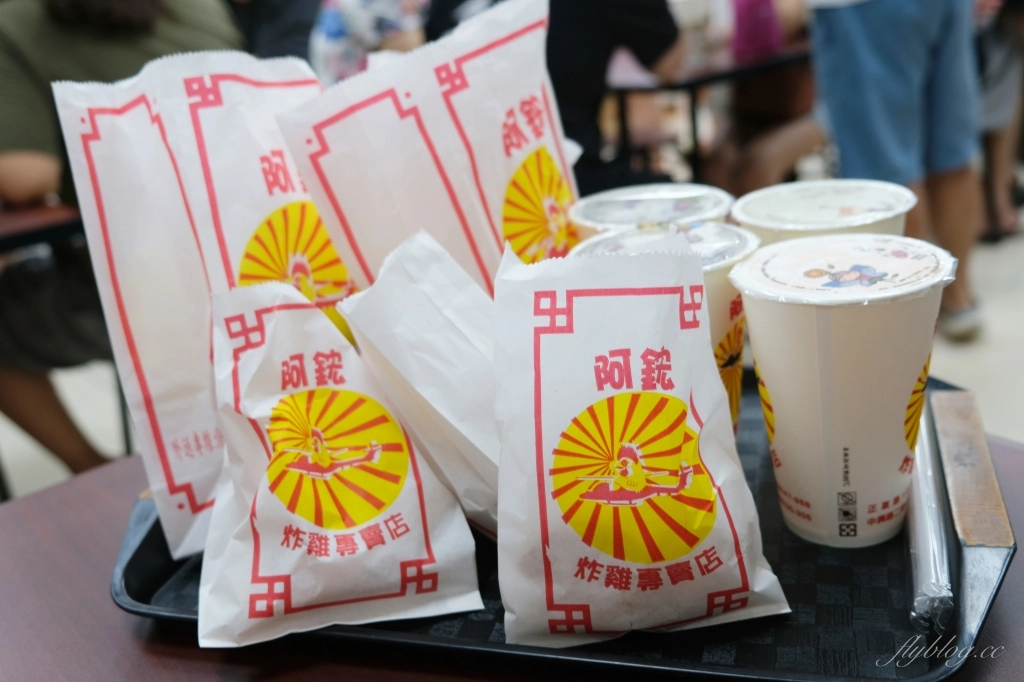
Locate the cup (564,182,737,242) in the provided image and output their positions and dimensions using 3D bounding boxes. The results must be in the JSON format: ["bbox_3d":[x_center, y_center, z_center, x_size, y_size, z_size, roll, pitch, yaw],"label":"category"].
[{"bbox_3d":[0.090,-0.021,0.551,0.095,0.127,0.095,-8,22,3],"label":"cup"}]

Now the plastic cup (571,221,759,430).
[{"bbox_3d":[0.085,0.011,0.483,0.095,0.127,0.095,-8,22,3],"label":"plastic cup"}]

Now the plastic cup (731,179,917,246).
[{"bbox_3d":[0.177,-0.016,0.516,0.095,0.127,0.095,-8,22,3],"label":"plastic cup"}]

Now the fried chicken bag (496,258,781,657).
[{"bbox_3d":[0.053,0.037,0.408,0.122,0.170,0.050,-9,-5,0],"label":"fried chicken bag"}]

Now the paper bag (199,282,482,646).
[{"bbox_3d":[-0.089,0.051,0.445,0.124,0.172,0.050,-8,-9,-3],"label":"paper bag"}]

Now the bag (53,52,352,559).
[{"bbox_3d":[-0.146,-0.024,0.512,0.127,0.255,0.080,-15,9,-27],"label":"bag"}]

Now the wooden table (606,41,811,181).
[{"bbox_3d":[0.416,-0.371,2.479,0.630,0.750,0.880,-22,26,-29],"label":"wooden table"}]

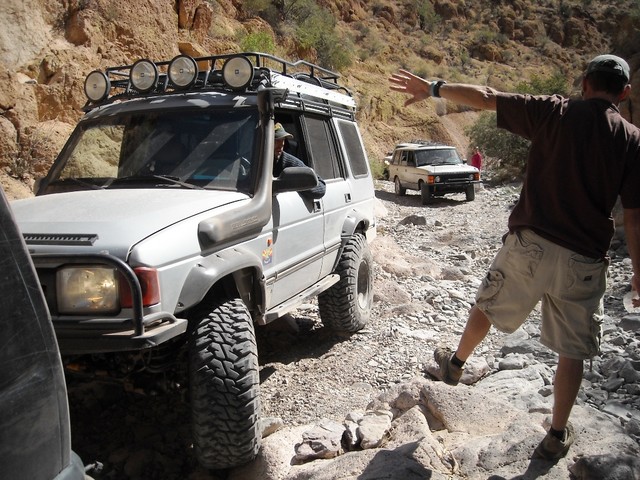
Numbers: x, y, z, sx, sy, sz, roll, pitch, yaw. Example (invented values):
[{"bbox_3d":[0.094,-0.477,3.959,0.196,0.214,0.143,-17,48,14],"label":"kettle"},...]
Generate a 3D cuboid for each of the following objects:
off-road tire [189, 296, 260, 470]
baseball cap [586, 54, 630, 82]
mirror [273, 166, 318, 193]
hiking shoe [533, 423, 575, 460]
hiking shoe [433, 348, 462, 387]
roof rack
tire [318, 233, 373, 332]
[{"bbox_3d":[-0.475,0.726,3.340,0.310,0.860,0.860,-2,7,-5],"label":"off-road tire"},{"bbox_3d":[1.251,-0.743,2.810,0.180,0.140,0.270,1,7,7],"label":"baseball cap"},{"bbox_3d":[-0.144,-0.361,4.011,0.260,0.165,0.130,0,7,17],"label":"mirror"},{"bbox_3d":[1.064,0.921,2.930,0.110,0.125,0.290,4,9,36],"label":"hiking shoe"},{"bbox_3d":[0.659,0.651,3.330,0.110,0.125,0.290,8,18,-12],"label":"hiking shoe"},{"bbox_3d":[-0.672,-1.213,5.422,1.320,0.340,2.560,0,7,17],"label":"roof rack"},{"bbox_3d":[0.247,0.375,5.750,0.310,0.860,0.860,0,7,17],"label":"tire"}]

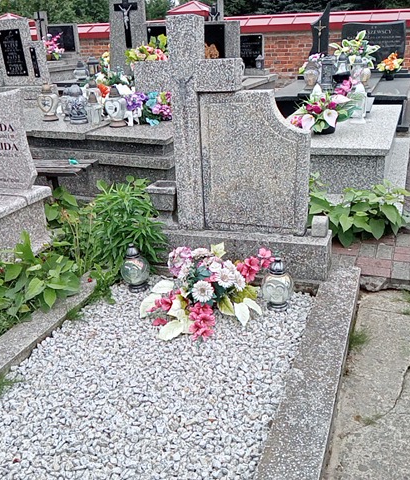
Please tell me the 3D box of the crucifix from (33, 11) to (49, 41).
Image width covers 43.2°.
[{"bbox_3d":[-3.309,-4.277,10.716,0.260,0.840,0.140,6,24,19],"label":"crucifix"}]

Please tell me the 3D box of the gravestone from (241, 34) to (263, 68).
[{"bbox_3d":[0.755,-3.145,8.684,0.550,0.580,0.080,6,24,20],"label":"gravestone"}]

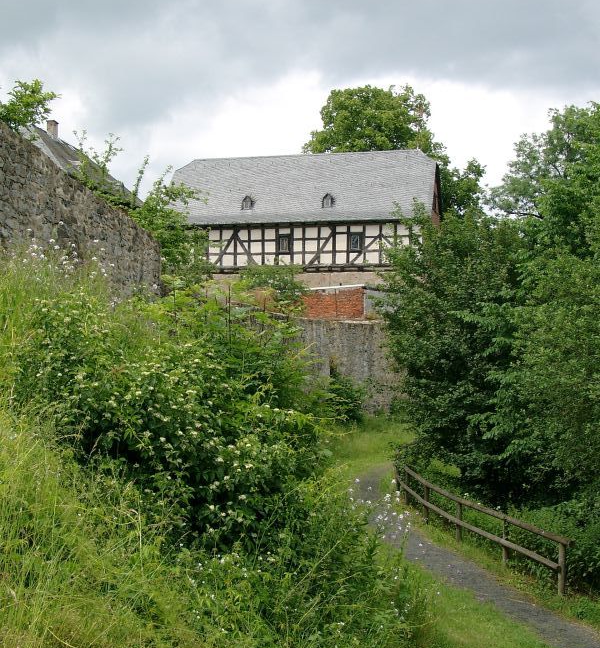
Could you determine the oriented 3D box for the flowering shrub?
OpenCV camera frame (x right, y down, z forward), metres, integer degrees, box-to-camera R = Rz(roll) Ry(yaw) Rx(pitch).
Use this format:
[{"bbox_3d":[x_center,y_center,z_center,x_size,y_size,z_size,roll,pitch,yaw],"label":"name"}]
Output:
[{"bbox_3d":[-1.340,0.800,10.400,3.000,2.650,2.500,0,0,0],"label":"flowering shrub"}]

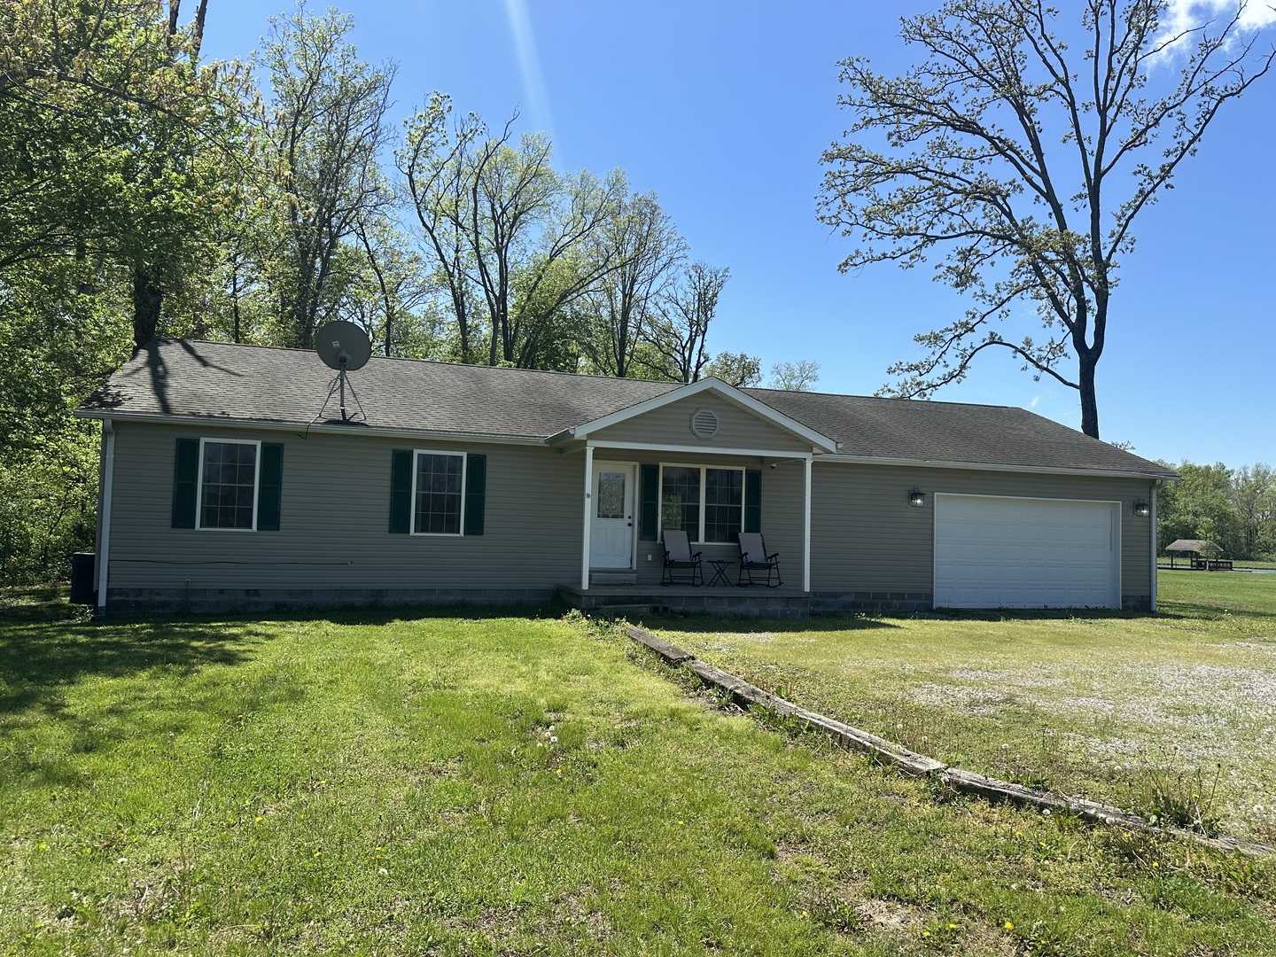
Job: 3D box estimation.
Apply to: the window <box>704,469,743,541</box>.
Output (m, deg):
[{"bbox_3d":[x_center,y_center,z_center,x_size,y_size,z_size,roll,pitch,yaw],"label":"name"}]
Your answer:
[{"bbox_3d":[1.695,0.543,17.608,0.860,1.460,0.100,3,-3,-18],"label":"window"}]

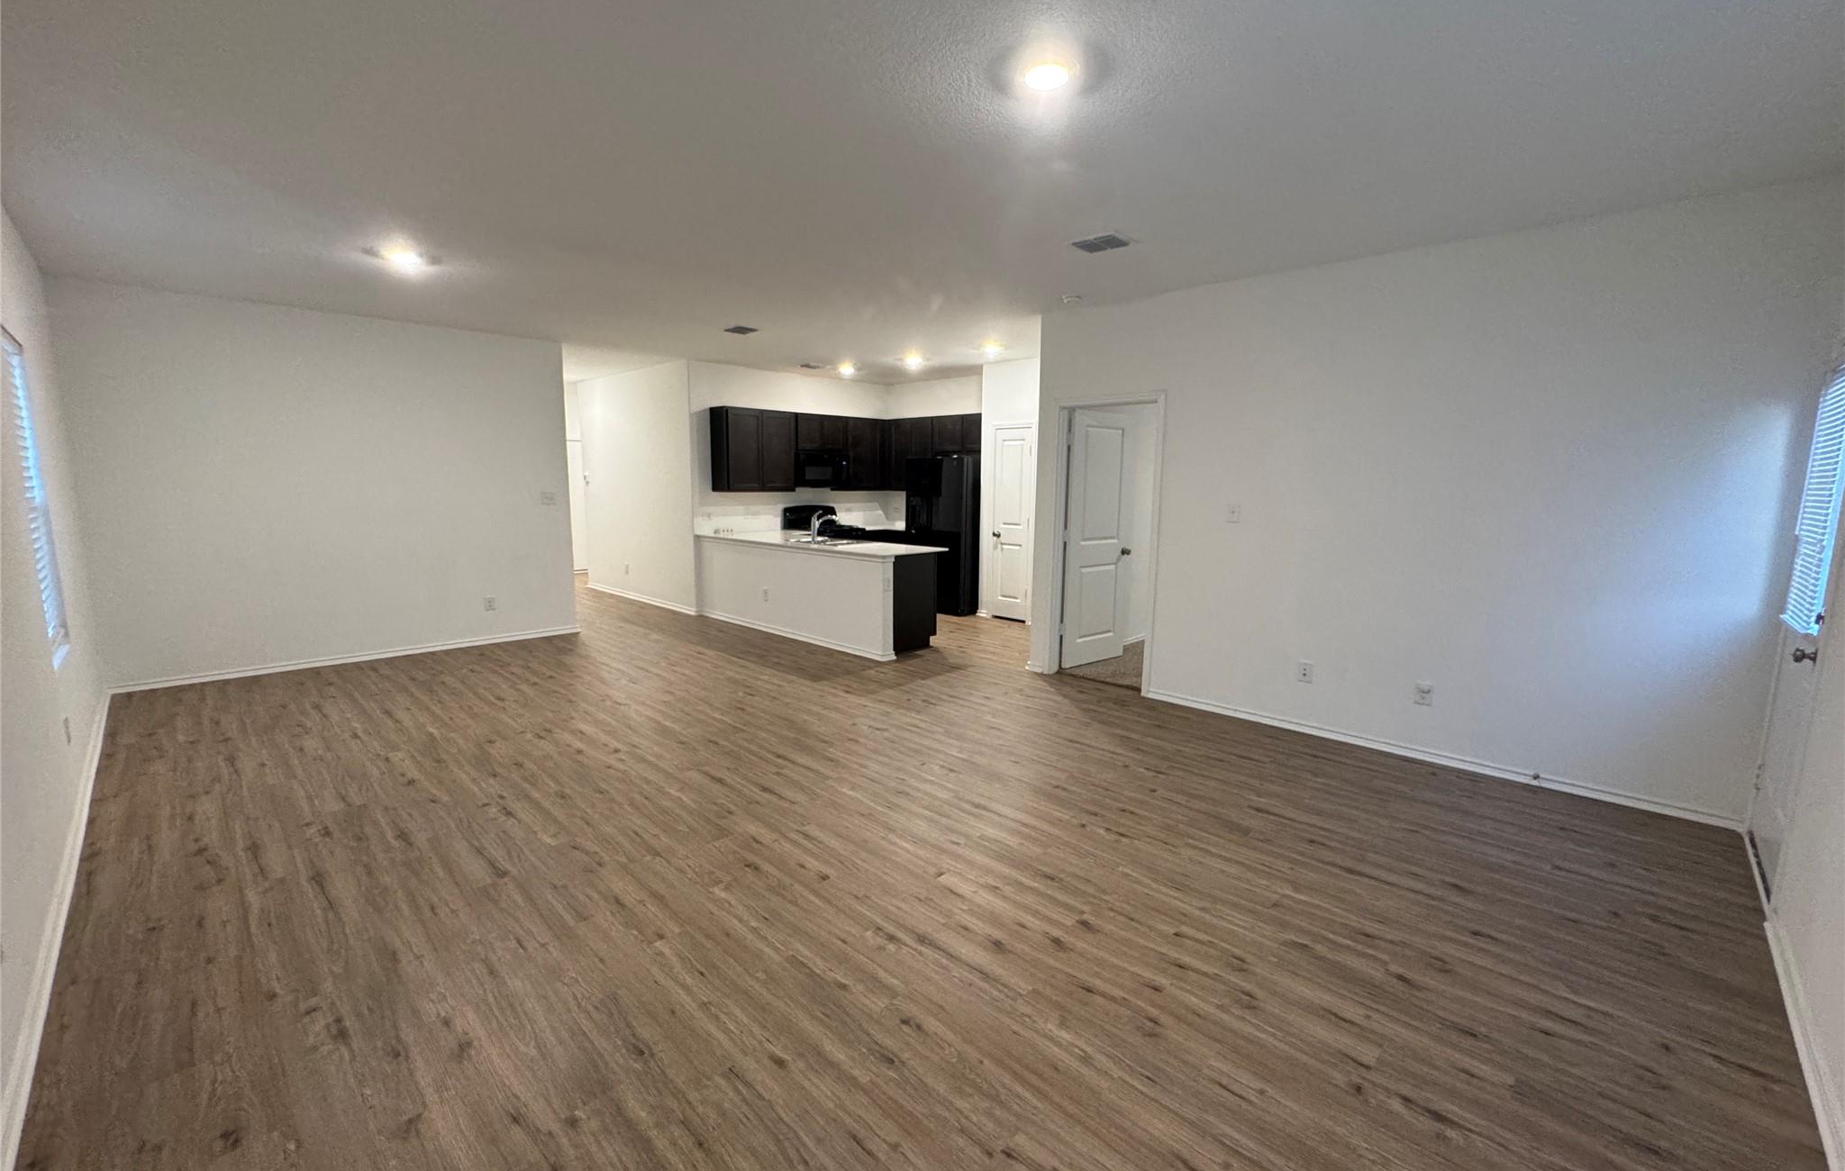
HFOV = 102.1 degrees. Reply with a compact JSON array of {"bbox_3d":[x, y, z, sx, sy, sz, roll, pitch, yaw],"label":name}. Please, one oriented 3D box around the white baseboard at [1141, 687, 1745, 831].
[{"bbox_3d":[2.621,0.908,4.284,2.850,0.084,0.018,9,12,44],"label":"white baseboard"}]

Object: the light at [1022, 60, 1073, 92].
[{"bbox_3d":[0.371,-1.533,2.258,0.160,0.030,0.160,1,8,0],"label":"light"}]

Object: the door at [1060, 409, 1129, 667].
[{"bbox_3d":[1.438,-0.367,6.092,0.762,2.030,0.040,-7,11,-41],"label":"door"}]

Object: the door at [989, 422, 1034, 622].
[{"bbox_3d":[0.945,-0.643,7.977,0.550,2.050,0.050,9,12,44],"label":"door"}]

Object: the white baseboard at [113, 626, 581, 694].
[{"bbox_3d":[-4.455,0.557,6.189,0.018,0.084,3.120,9,12,44],"label":"white baseboard"}]

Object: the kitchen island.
[{"bbox_3d":[-1.125,-0.008,7.431,2.950,0.910,0.800,9,12,44],"label":"kitchen island"}]

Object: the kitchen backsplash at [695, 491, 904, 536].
[{"bbox_3d":[-1.406,-0.939,9.144,0.030,0.470,3.000,9,12,44],"label":"kitchen backsplash"}]

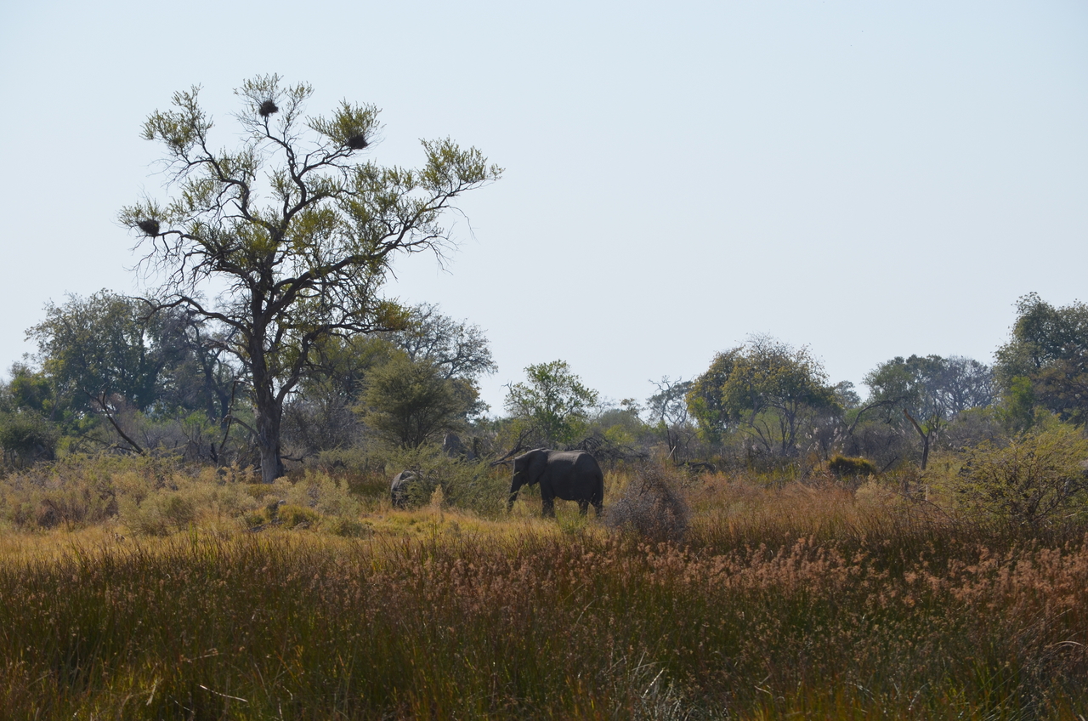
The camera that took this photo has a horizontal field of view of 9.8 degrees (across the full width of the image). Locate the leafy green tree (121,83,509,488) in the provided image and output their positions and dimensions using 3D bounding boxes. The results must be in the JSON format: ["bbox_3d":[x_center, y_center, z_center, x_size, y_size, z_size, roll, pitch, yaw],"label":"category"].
[{"bbox_3d":[-9.686,-3.358,262.000,15.751,16.947,14.200,0,-1,0],"label":"leafy green tree"}]

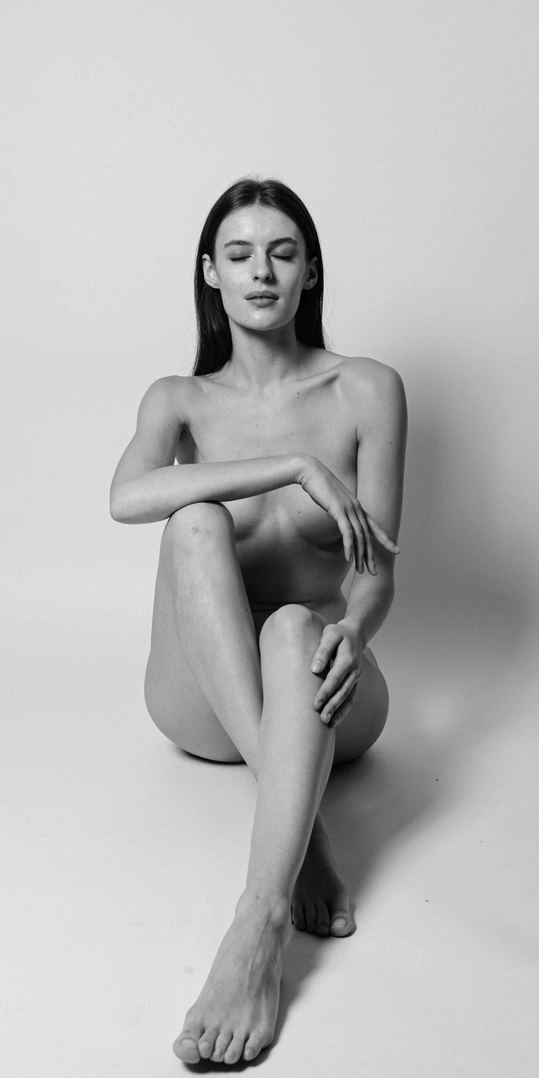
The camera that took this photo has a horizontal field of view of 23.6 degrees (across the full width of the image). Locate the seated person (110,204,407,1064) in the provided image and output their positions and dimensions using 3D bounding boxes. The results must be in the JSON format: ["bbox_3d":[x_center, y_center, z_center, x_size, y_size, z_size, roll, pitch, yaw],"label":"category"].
[{"bbox_3d":[0.000,-0.016,1.600,0.425,0.860,1.010,0,8,0],"label":"seated person"}]

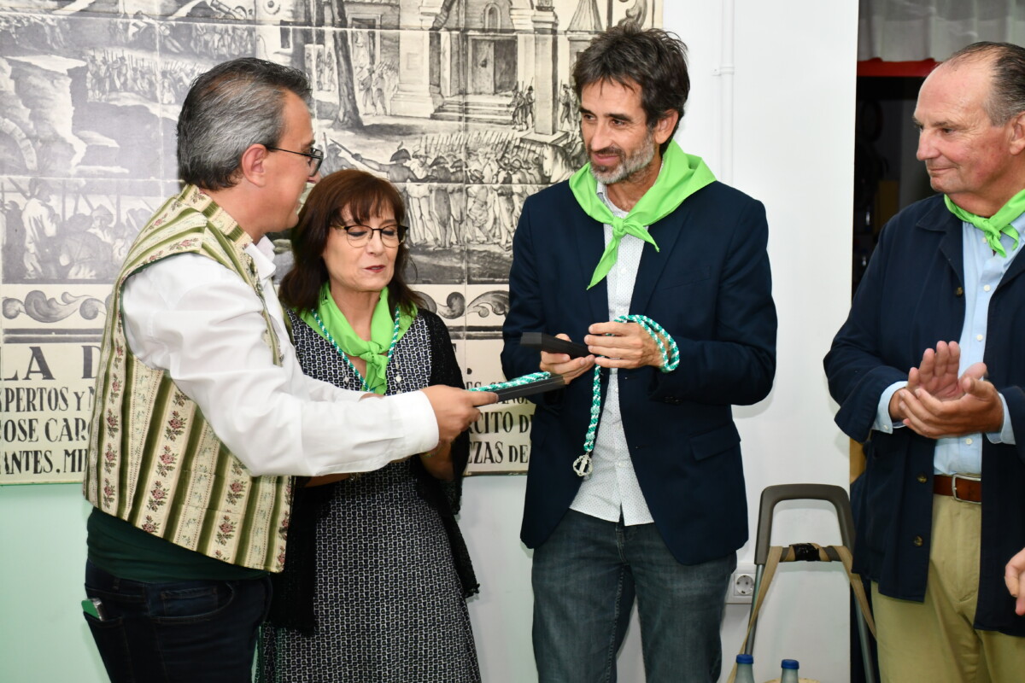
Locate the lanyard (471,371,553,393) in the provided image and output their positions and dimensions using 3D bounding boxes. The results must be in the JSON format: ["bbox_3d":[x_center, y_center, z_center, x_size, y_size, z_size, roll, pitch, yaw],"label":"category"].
[{"bbox_3d":[-0.003,0.065,2.950,0.135,0.025,0.070,-11,7,-17],"label":"lanyard"}]

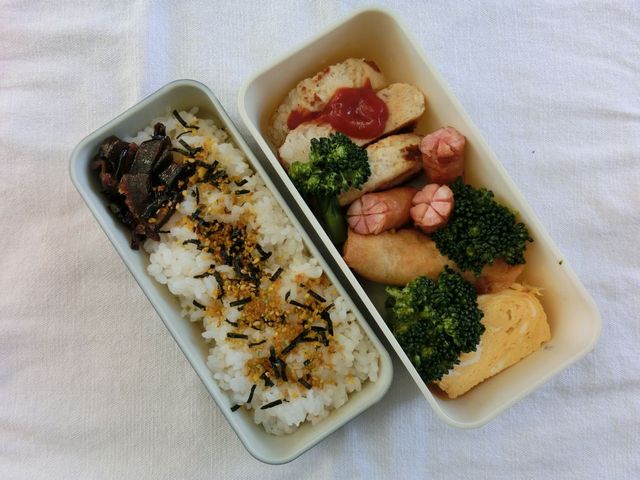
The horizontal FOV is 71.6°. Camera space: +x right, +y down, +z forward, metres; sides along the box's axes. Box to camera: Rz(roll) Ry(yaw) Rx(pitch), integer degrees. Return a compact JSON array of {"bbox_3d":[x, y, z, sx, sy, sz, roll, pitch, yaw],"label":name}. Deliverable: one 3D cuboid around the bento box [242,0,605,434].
[{"bbox_3d":[0.045,-0.011,0.225,0.086,0.052,0.184,-33,88,-2],"label":"bento box"}]

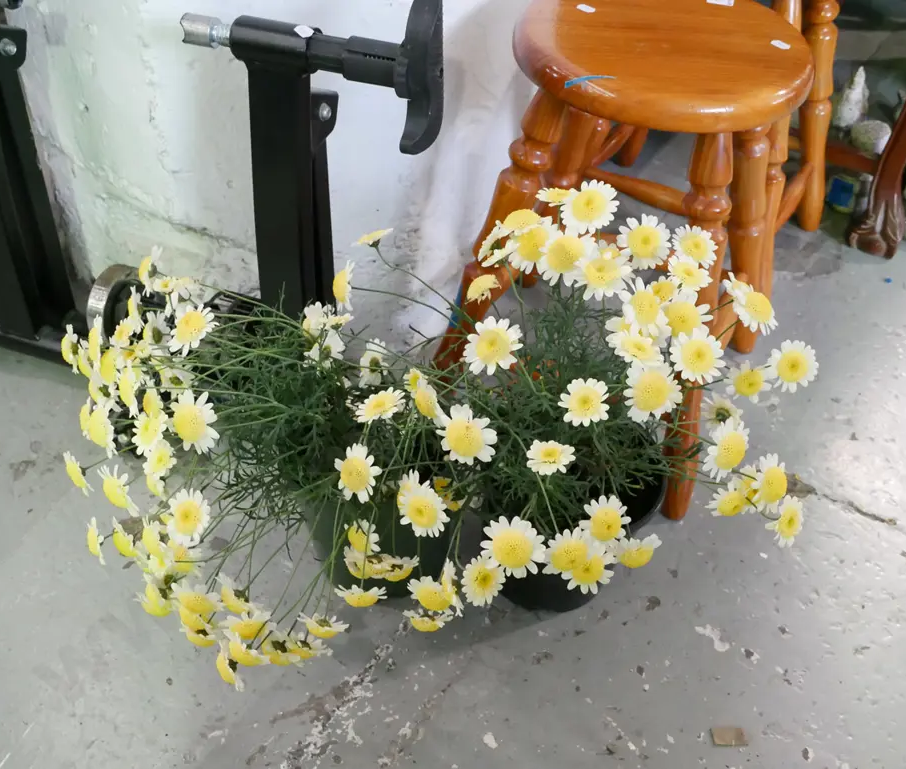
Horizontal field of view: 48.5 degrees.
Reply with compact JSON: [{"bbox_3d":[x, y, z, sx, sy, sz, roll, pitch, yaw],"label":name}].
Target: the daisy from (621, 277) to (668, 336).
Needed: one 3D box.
[{"bbox_3d":[0.164,-0.067,0.860,0.051,0.051,0.018,-25,8,-26],"label":"daisy"}]

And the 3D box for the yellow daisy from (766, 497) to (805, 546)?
[{"bbox_3d":[0.300,0.124,0.912,0.047,0.047,0.019,-24,7,-24],"label":"yellow daisy"}]

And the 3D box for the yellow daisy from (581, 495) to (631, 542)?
[{"bbox_3d":[0.141,0.123,0.922,0.047,0.047,0.020,8,22,5],"label":"yellow daisy"}]

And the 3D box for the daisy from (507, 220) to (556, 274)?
[{"bbox_3d":[0.071,-0.123,0.902,0.049,0.049,0.020,33,20,26],"label":"daisy"}]

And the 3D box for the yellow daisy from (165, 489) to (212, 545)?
[{"bbox_3d":[-0.230,0.116,0.875,0.050,0.016,0.050,26,92,22],"label":"yellow daisy"}]

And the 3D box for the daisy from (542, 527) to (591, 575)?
[{"bbox_3d":[0.101,0.147,0.870,0.048,0.048,0.018,11,12,9],"label":"daisy"}]

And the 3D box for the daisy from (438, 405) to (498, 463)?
[{"bbox_3d":[0.012,0.042,0.841,0.050,0.050,0.020,7,17,4],"label":"daisy"}]

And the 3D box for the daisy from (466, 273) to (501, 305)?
[{"bbox_3d":[0.029,-0.091,0.963,0.037,0.022,0.037,-5,37,36],"label":"daisy"}]

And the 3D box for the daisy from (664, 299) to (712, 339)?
[{"bbox_3d":[0.204,-0.057,0.892,0.049,0.049,0.020,21,22,17],"label":"daisy"}]

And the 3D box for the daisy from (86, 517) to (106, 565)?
[{"bbox_3d":[-0.334,0.146,0.940,0.016,0.045,0.045,-11,45,-26],"label":"daisy"}]

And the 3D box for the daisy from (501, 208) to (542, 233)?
[{"bbox_3d":[0.062,-0.143,0.890,0.048,0.018,0.048,-32,33,-30],"label":"daisy"}]

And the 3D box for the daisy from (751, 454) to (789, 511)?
[{"bbox_3d":[0.274,0.085,0.872,0.049,0.049,0.020,-31,16,-29],"label":"daisy"}]

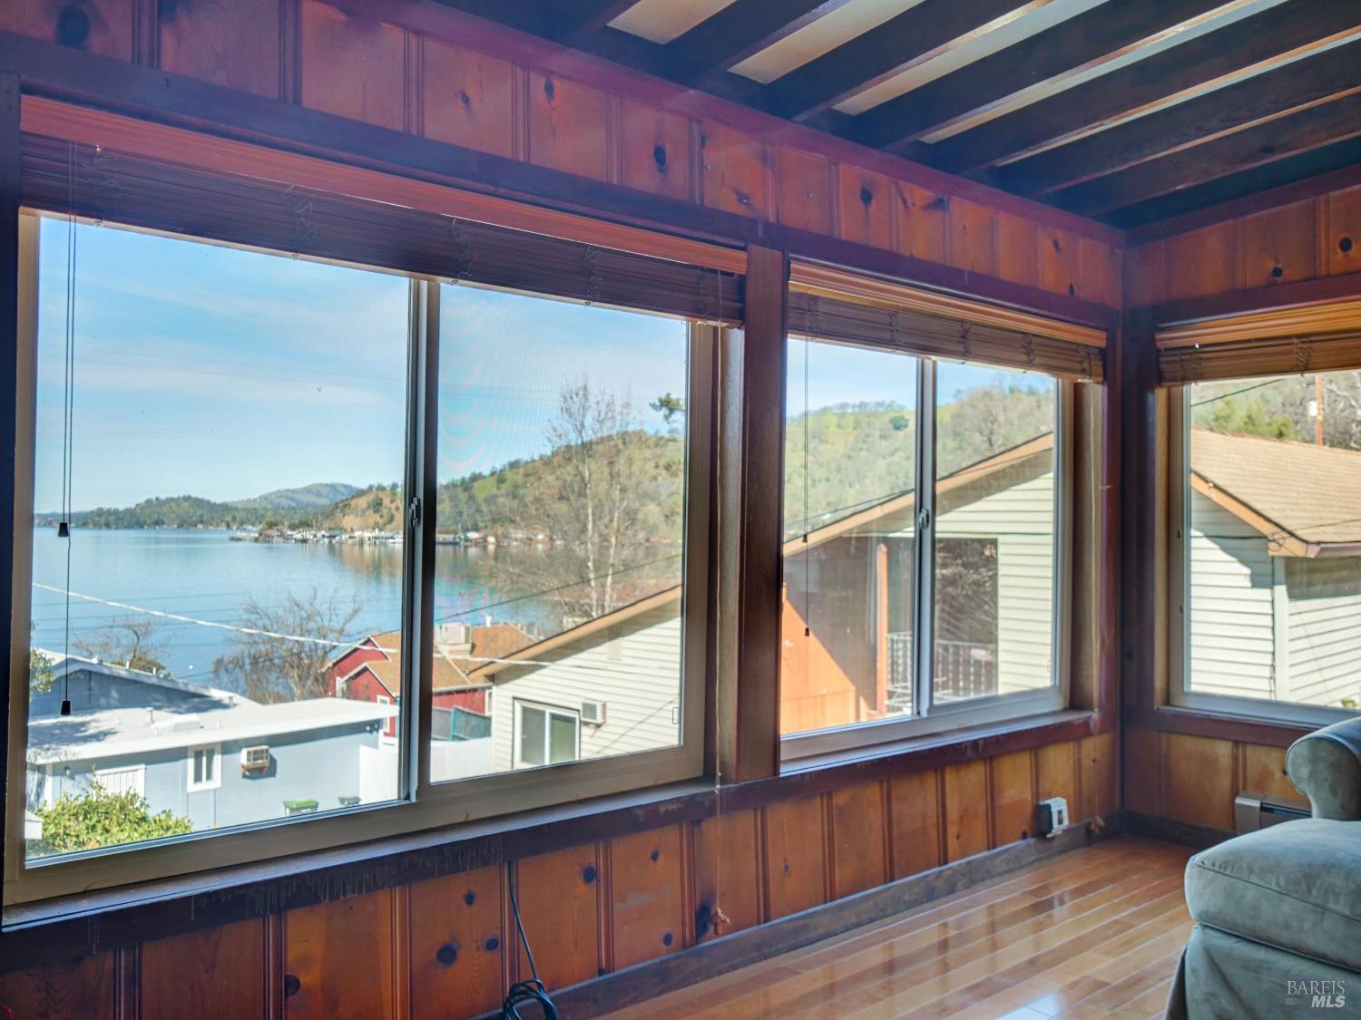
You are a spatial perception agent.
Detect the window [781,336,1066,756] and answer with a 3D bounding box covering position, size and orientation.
[{"bbox_3d":[0.866,0.042,3.885,1.762,1.490,0.081,1,0,-40],"label":"window"}]

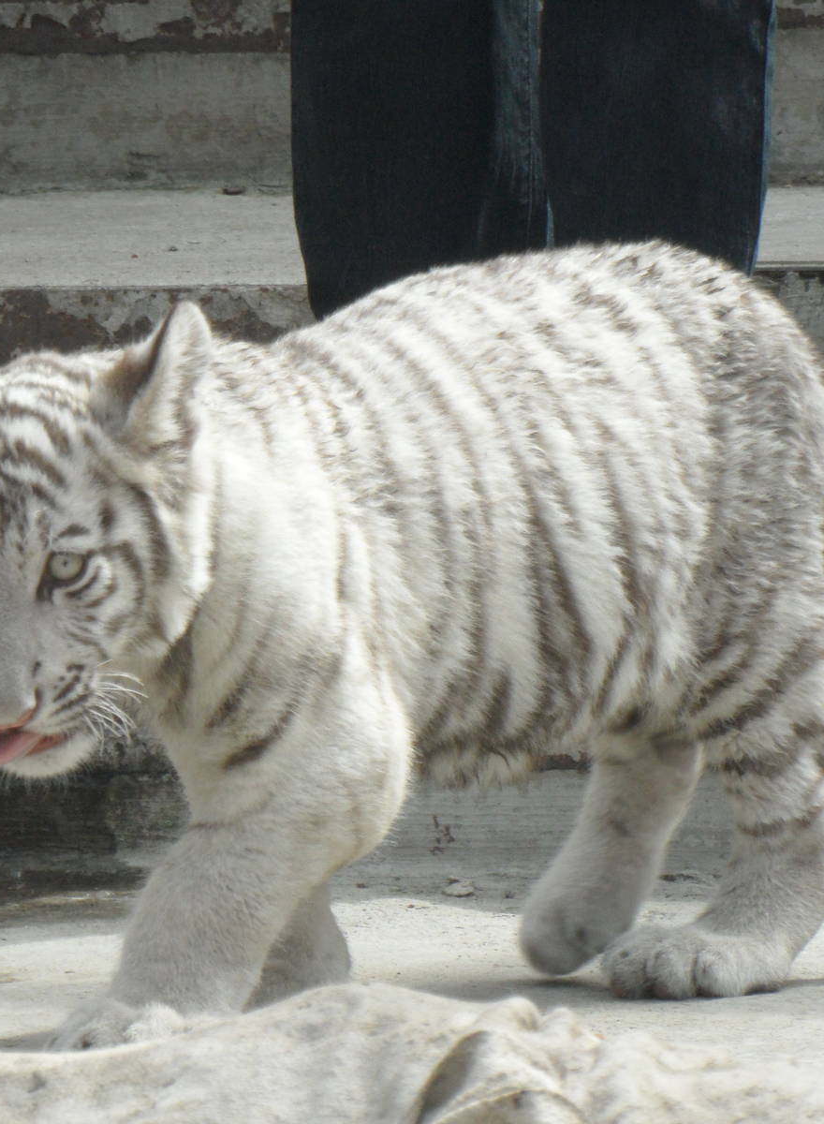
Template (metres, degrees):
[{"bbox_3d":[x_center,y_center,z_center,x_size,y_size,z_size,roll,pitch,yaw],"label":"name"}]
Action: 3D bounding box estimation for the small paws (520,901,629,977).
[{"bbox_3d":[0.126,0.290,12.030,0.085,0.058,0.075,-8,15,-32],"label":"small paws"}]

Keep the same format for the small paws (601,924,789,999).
[{"bbox_3d":[0.218,0.307,12.000,0.125,0.052,0.095,-11,17,-42],"label":"small paws"}]

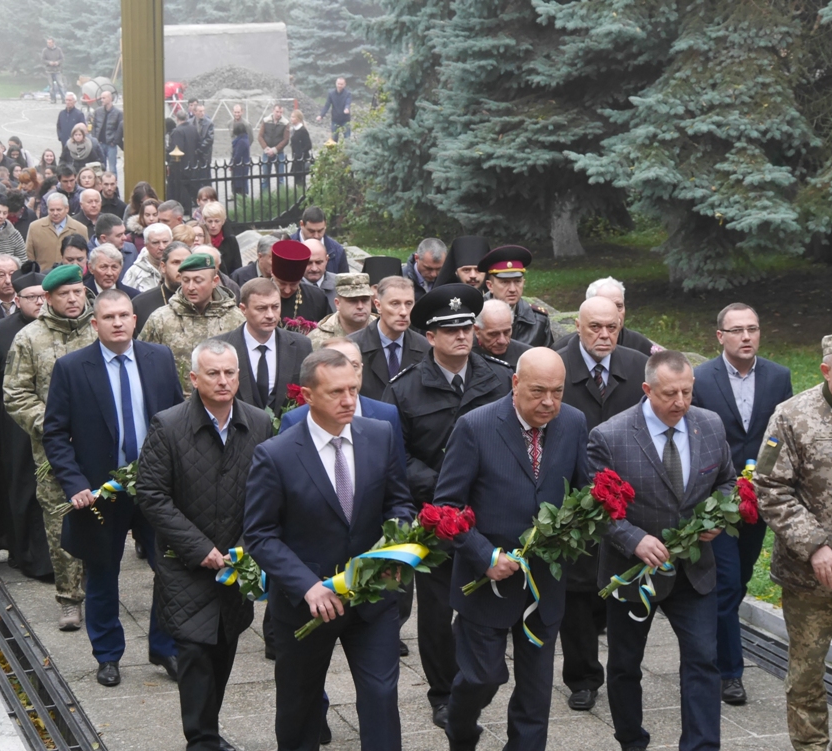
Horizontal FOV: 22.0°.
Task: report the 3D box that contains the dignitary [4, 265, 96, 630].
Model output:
[{"bbox_3d":[-1.714,0.356,10.468,0.570,1.800,0.420,-3,8,-19],"label":"dignitary"}]

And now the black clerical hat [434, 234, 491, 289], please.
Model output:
[{"bbox_3d":[0.278,-0.620,12.024,0.280,0.340,0.300,-2,8,-20],"label":"black clerical hat"}]

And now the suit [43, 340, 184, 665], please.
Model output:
[{"bbox_3d":[-1.378,0.578,9.820,0.640,1.480,0.420,-2,8,-16],"label":"suit"}]

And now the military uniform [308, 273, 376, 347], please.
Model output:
[{"bbox_3d":[-0.355,0.310,11.210,0.540,1.698,0.380,-2,8,-16],"label":"military uniform"}]

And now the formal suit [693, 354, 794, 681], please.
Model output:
[{"bbox_3d":[1.459,0.629,9.600,0.500,1.460,0.380,-2,8,-14],"label":"formal suit"}]

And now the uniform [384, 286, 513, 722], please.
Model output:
[{"bbox_3d":[0.144,0.548,8.805,0.580,1.850,0.420,-3,8,-19],"label":"uniform"}]

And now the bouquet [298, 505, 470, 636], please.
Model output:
[{"bbox_3d":[-0.097,0.624,6.820,0.680,0.220,0.220,-34,15,2],"label":"bouquet"}]

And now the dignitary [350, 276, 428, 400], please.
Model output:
[{"bbox_3d":[-0.121,0.441,10.150,0.550,1.800,0.380,-3,8,-18],"label":"dignitary"}]

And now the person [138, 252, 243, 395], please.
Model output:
[{"bbox_3d":[-1.185,0.252,11.356,0.580,1.800,0.420,-2,8,-17],"label":"person"}]

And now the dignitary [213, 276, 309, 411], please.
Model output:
[{"bbox_3d":[-0.719,0.416,10.142,0.540,1.765,0.400,-2,8,-16],"label":"dignitary"}]

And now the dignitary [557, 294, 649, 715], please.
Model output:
[{"bbox_3d":[0.790,0.549,9.087,0.540,1.775,0.400,-2,8,-13],"label":"dignitary"}]

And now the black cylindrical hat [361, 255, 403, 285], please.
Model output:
[{"bbox_3d":[-0.185,-0.583,12.000,0.215,0.160,0.215,0,8,0],"label":"black cylindrical hat"}]

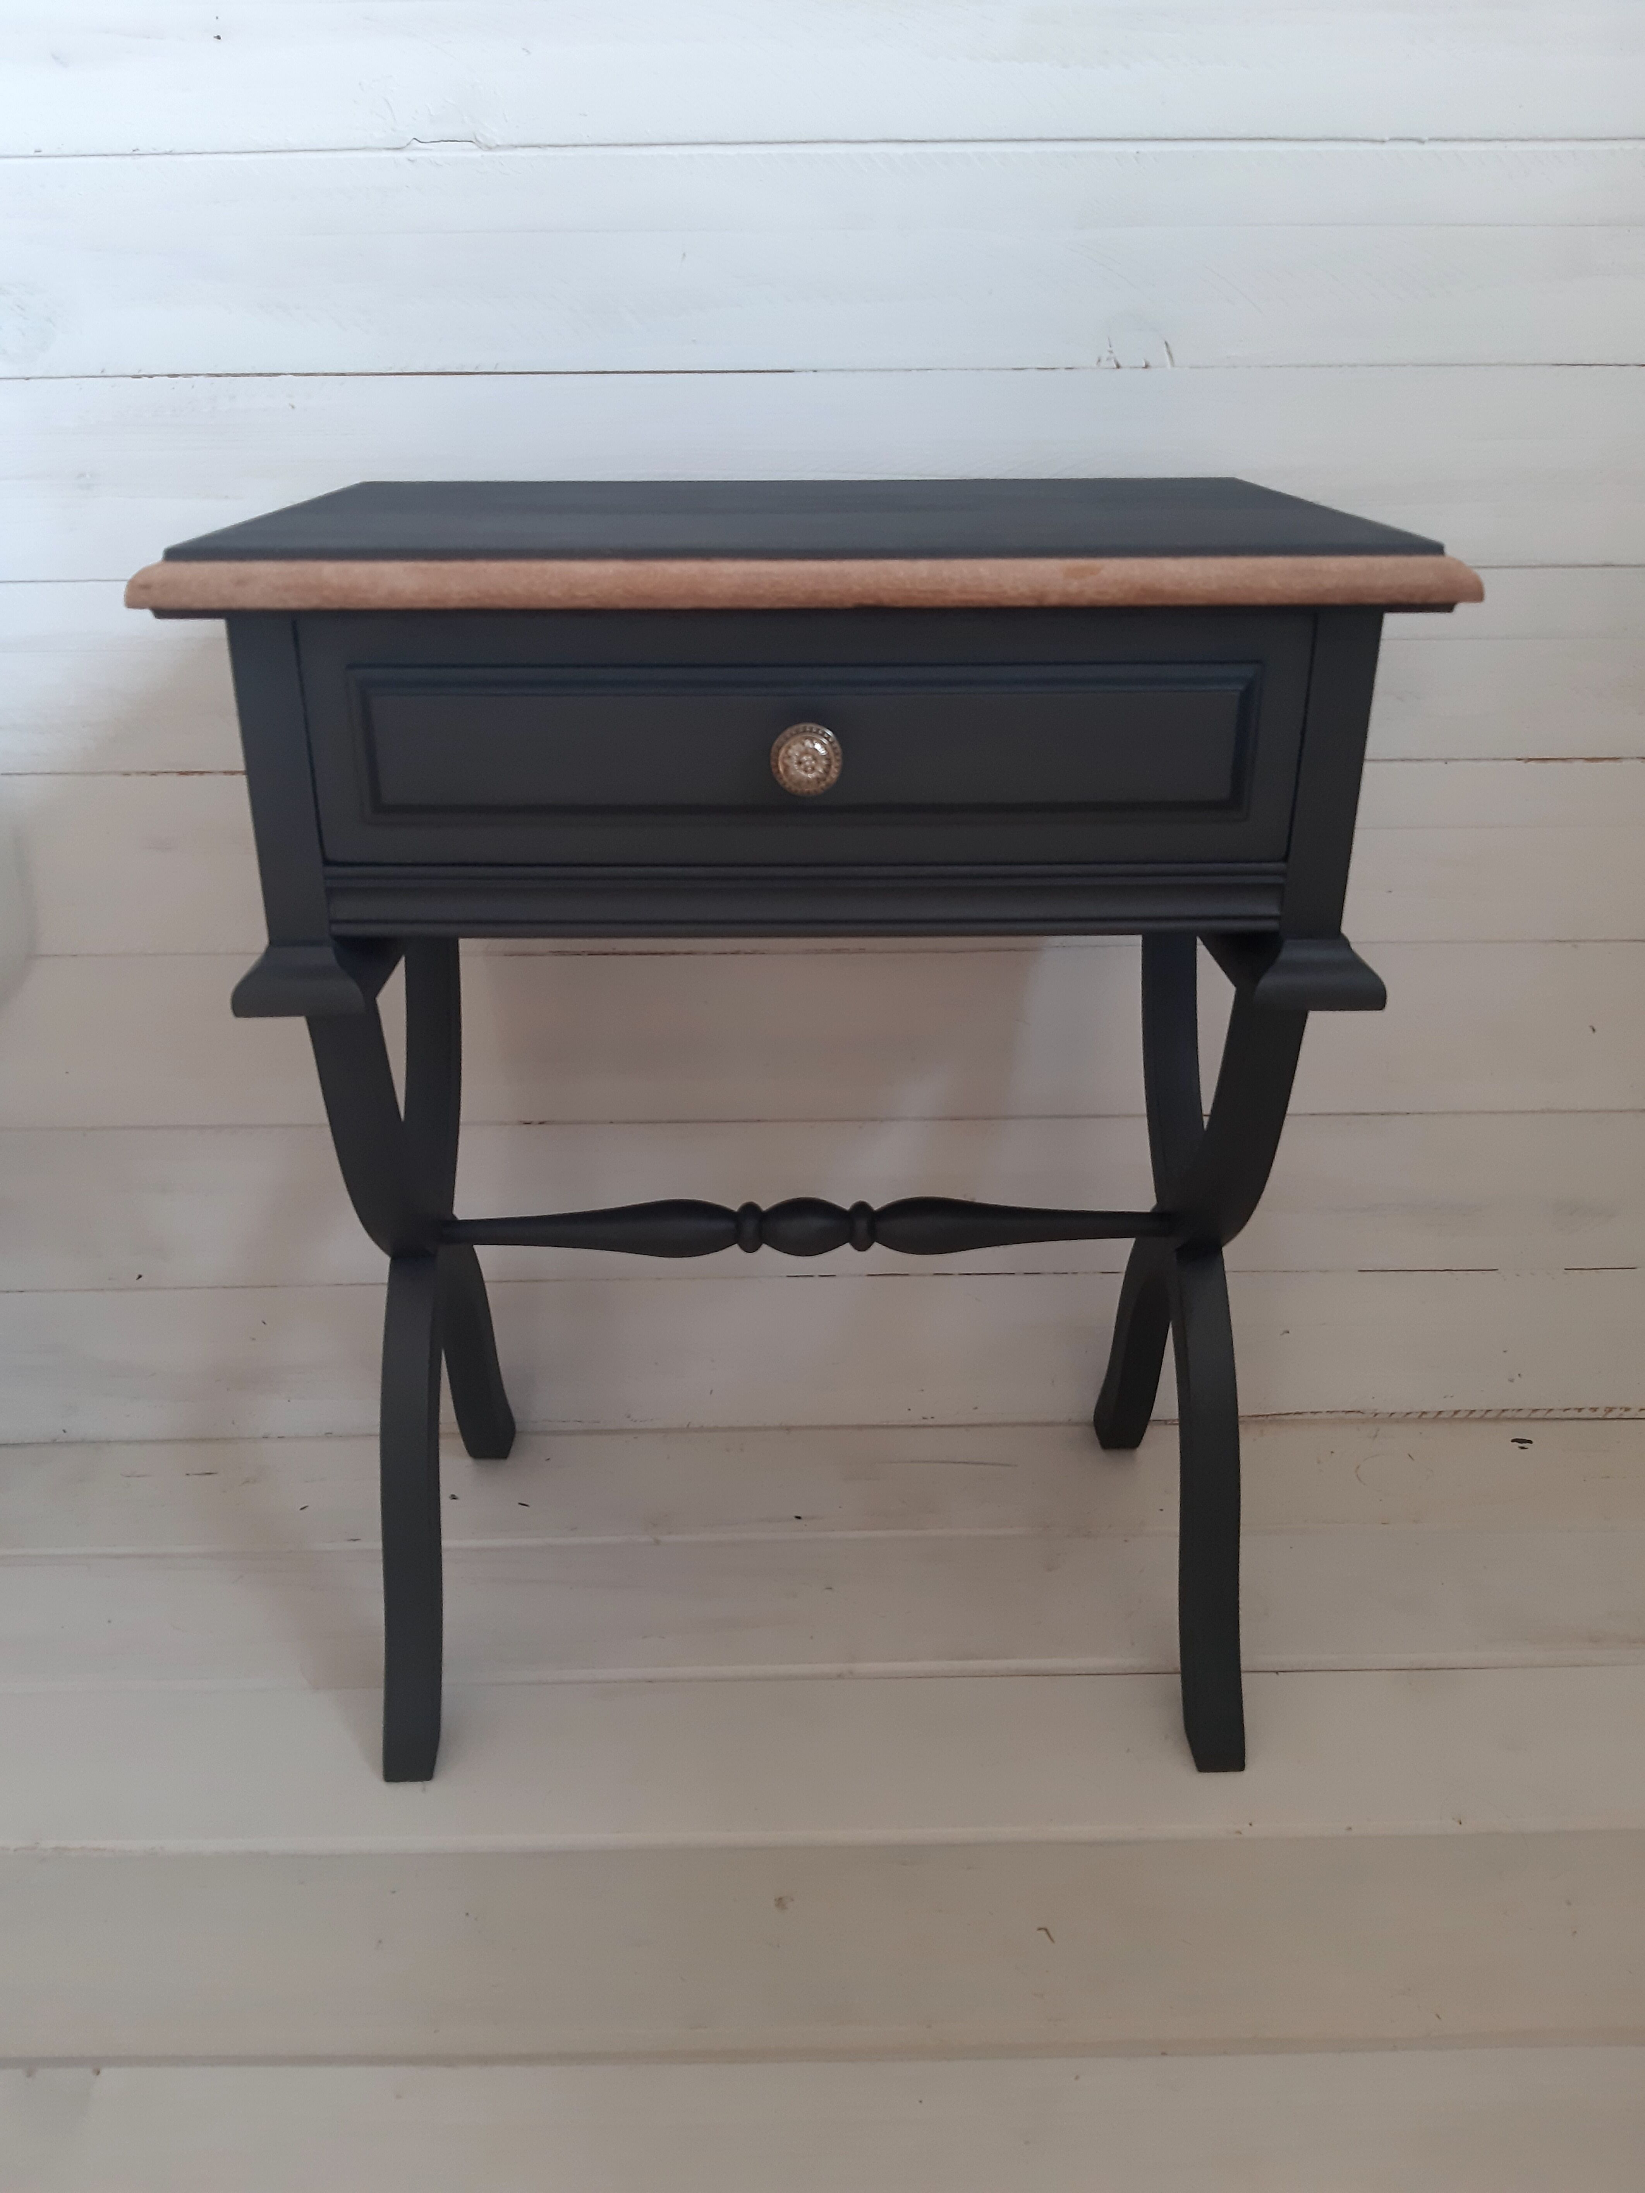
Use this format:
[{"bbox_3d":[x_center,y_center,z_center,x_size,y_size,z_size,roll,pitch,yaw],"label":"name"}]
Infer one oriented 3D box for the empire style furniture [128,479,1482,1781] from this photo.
[{"bbox_3d":[-0.008,0.015,0.978,0.540,0.668,0.374,-1,24,-1],"label":"empire style furniture"}]

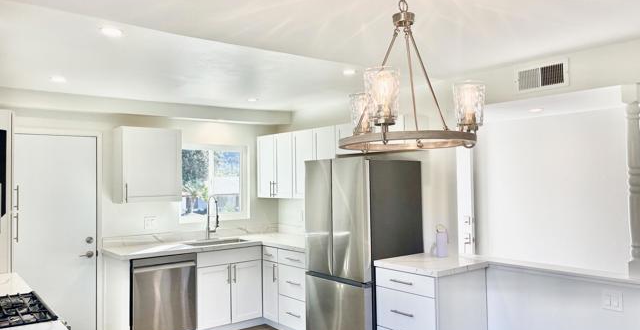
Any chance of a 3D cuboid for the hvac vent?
[{"bbox_3d":[1.588,-0.638,3.453,0.030,0.192,0.386,1,-3,-38],"label":"hvac vent"}]

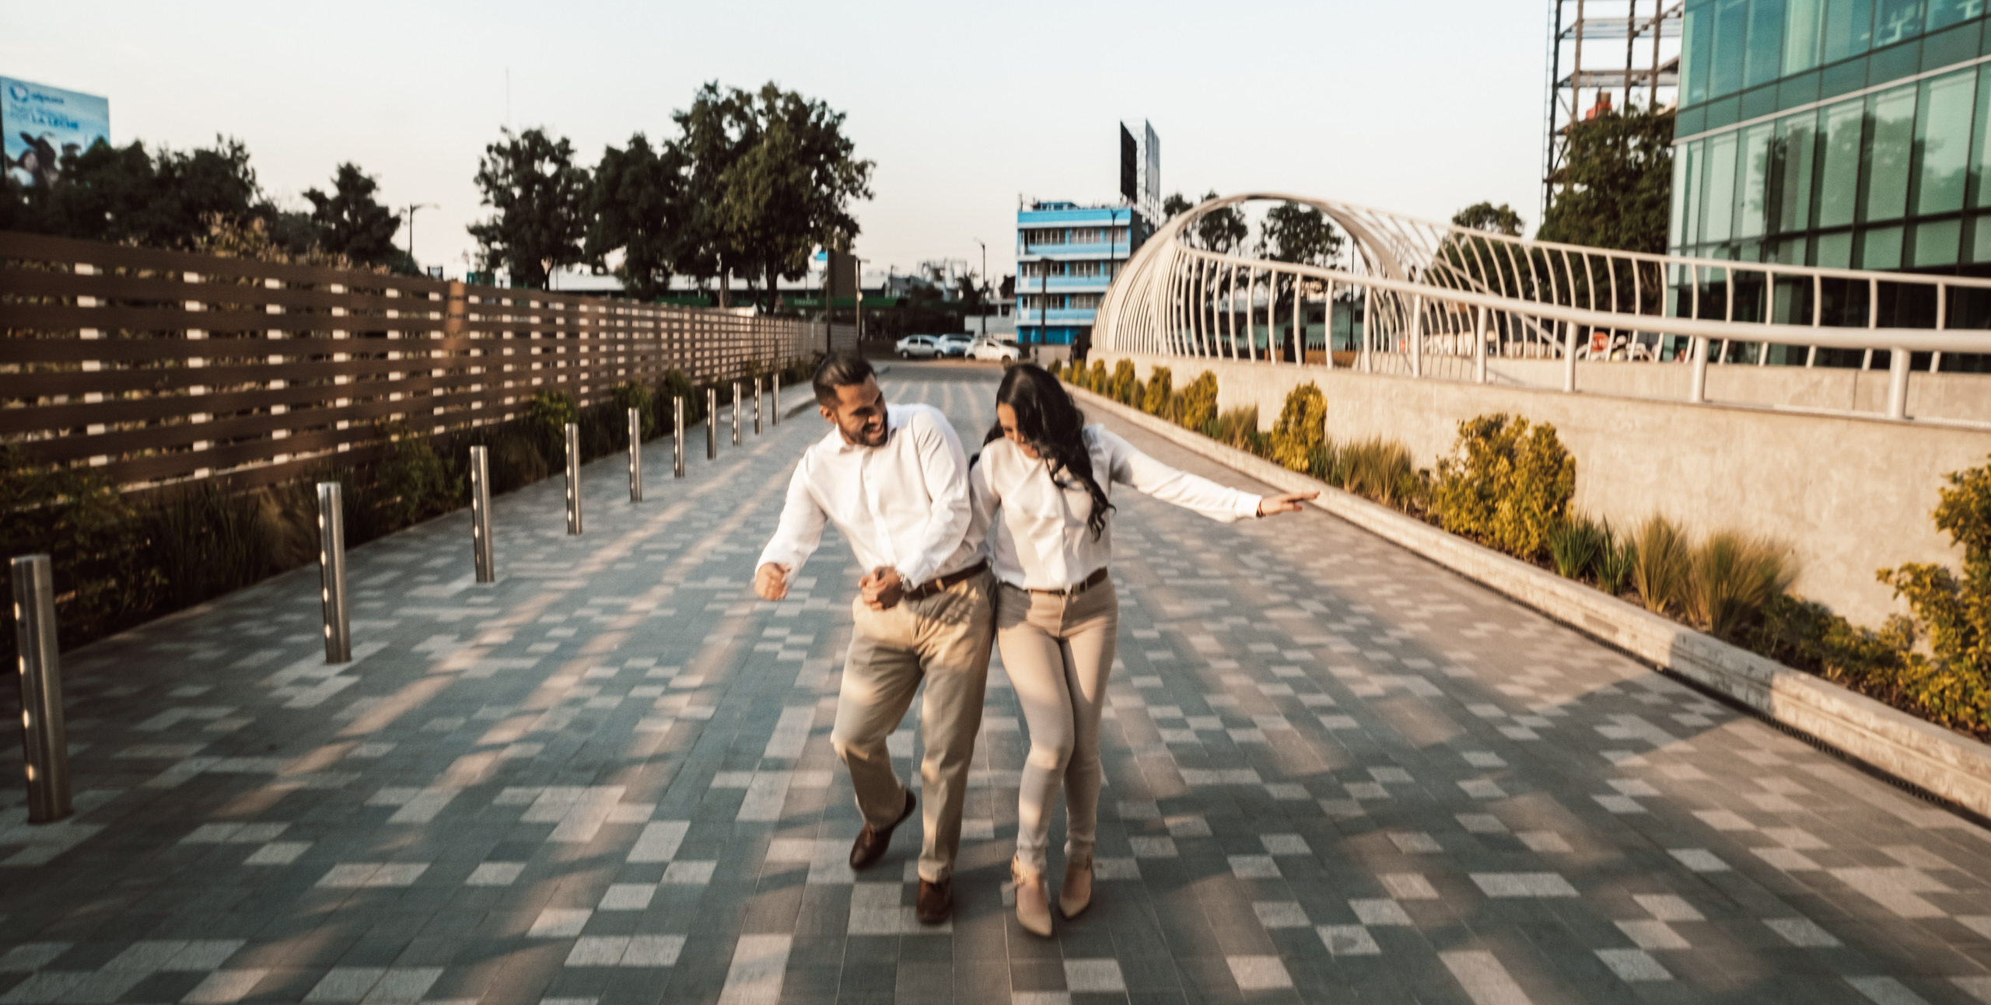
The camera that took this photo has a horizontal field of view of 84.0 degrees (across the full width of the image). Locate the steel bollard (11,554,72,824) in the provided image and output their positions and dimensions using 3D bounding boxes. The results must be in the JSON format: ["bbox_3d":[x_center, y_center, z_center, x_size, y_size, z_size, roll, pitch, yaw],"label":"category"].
[{"bbox_3d":[-3.212,0.632,3.725,0.103,0.900,0.103,1,6,-3],"label":"steel bollard"}]

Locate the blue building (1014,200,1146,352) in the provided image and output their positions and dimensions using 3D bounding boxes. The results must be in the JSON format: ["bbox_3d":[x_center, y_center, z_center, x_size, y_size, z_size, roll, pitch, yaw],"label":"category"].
[{"bbox_3d":[8.333,-20.345,101.779,10.173,12.651,11.000,2,9,16],"label":"blue building"}]

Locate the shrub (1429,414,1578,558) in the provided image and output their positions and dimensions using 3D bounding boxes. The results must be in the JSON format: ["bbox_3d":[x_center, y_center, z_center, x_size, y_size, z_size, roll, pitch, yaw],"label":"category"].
[{"bbox_3d":[3.756,-0.126,8.180,0.950,1.020,1.150,0,8,-2],"label":"shrub"}]

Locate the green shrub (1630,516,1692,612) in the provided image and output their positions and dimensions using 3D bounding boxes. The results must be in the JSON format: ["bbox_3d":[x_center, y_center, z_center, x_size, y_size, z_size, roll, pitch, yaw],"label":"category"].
[{"bbox_3d":[3.834,0.358,6.377,0.380,0.580,0.380,0,8,-2],"label":"green shrub"}]

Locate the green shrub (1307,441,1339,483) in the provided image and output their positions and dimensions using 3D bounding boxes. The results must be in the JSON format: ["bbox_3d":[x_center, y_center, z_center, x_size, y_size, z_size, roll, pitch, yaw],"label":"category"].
[{"bbox_3d":[3.500,-0.433,11.822,0.400,0.400,0.400,0,9,-2],"label":"green shrub"}]

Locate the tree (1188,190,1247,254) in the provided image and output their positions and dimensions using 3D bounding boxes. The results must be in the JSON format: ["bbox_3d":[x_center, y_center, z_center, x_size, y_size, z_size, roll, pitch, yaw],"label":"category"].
[{"bbox_3d":[13.273,-13.622,66.704,4.100,10.032,4.100,0,9,0],"label":"tree"}]

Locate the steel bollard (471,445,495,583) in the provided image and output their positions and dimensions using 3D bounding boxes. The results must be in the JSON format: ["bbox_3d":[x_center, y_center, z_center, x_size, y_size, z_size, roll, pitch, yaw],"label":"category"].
[{"bbox_3d":[-3.524,0.079,7.599,0.118,0.931,0.118,0,9,0],"label":"steel bollard"}]

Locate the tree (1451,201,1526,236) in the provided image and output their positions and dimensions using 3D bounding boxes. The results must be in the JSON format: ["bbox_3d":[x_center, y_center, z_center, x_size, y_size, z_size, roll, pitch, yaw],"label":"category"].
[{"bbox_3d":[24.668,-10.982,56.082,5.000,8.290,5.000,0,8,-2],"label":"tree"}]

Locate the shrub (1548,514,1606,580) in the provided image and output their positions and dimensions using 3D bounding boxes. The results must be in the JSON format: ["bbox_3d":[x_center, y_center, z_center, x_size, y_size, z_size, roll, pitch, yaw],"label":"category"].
[{"bbox_3d":[3.779,0.293,7.195,0.400,0.440,0.420,0,8,-2],"label":"shrub"}]

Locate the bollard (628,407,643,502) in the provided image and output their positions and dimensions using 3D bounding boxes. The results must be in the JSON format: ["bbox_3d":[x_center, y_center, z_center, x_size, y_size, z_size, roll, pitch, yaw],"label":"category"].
[{"bbox_3d":[-3.530,-0.462,10.846,0.103,0.900,0.103,1,6,-3],"label":"bollard"}]

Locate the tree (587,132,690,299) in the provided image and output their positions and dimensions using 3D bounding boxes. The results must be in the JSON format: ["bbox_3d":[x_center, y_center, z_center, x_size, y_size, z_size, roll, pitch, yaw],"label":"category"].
[{"bbox_3d":[-16.409,-11.499,50.842,5.000,10.662,5.000,0,9,0],"label":"tree"}]

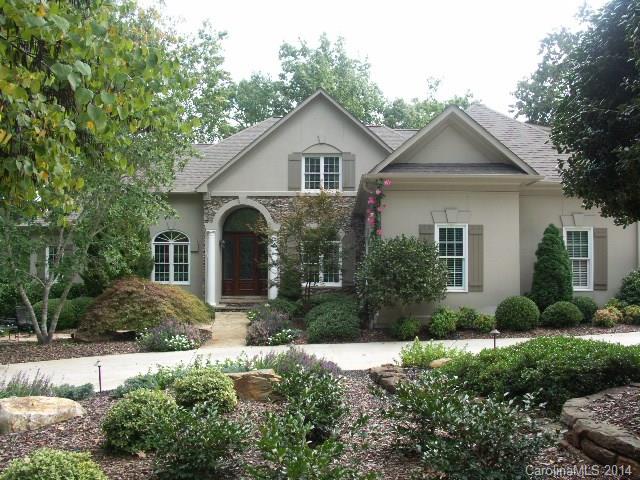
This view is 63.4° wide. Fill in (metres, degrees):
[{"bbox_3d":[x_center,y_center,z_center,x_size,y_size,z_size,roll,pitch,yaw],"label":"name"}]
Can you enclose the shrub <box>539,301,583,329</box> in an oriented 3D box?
[{"bbox_3d":[6.904,2.090,14.800,1.200,0.740,1.150,0,0,0],"label":"shrub"}]

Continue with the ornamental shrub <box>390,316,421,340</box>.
[{"bbox_3d":[2.272,2.250,13.600,0.750,0.540,0.700,0,0,0],"label":"ornamental shrub"}]

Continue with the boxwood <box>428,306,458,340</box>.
[{"bbox_3d":[3.364,2.233,14.100,0.820,0.840,0.800,0,-1,-4],"label":"boxwood"}]

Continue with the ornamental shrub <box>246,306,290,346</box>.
[{"bbox_3d":[-1.303,2.120,13.100,1.100,0.800,1.050,0,0,0],"label":"ornamental shrub"}]

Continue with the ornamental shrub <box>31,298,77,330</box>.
[{"bbox_3d":[-8.236,2.302,16.000,1.400,0.980,1.200,0,-1,-4],"label":"ornamental shrub"}]

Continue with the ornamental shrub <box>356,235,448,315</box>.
[{"bbox_3d":[2.295,0.987,14.400,2.500,2.280,2.100,0,-1,-4],"label":"ornamental shrub"}]

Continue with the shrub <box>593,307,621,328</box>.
[{"bbox_3d":[8.135,2.170,14.700,0.800,0.560,0.740,0,0,0],"label":"shrub"}]

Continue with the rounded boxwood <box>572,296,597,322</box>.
[{"bbox_3d":[8.052,2.108,15.700,0.830,0.800,0.830,0,-1,-4],"label":"rounded boxwood"}]

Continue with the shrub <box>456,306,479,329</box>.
[{"bbox_3d":[4.188,2.215,14.700,0.660,0.680,0.640,0,-1,-4],"label":"shrub"}]

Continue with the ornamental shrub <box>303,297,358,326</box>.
[{"bbox_3d":[0.304,2.025,13.700,1.450,0.950,1.350,0,0,0],"label":"ornamental shrub"}]

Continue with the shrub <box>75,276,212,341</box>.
[{"bbox_3d":[-5.216,1.980,15.300,4.000,1.650,3.200,0,-1,-4],"label":"shrub"}]

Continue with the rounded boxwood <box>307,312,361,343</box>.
[{"bbox_3d":[0.360,2.279,13.800,1.420,0.850,1.250,0,-1,-4],"label":"rounded boxwood"}]

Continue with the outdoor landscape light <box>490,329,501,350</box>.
[{"bbox_3d":[3.153,1.840,9.300,0.180,0.480,0.180,0,0,0],"label":"outdoor landscape light"}]

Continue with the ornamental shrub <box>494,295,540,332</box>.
[{"bbox_3d":[5.417,2.005,14.200,1.220,0.890,1.200,0,0,0],"label":"ornamental shrub"}]

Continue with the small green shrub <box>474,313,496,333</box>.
[{"bbox_3d":[4.444,2.210,13.900,0.620,0.500,0.580,0,0,0],"label":"small green shrub"}]

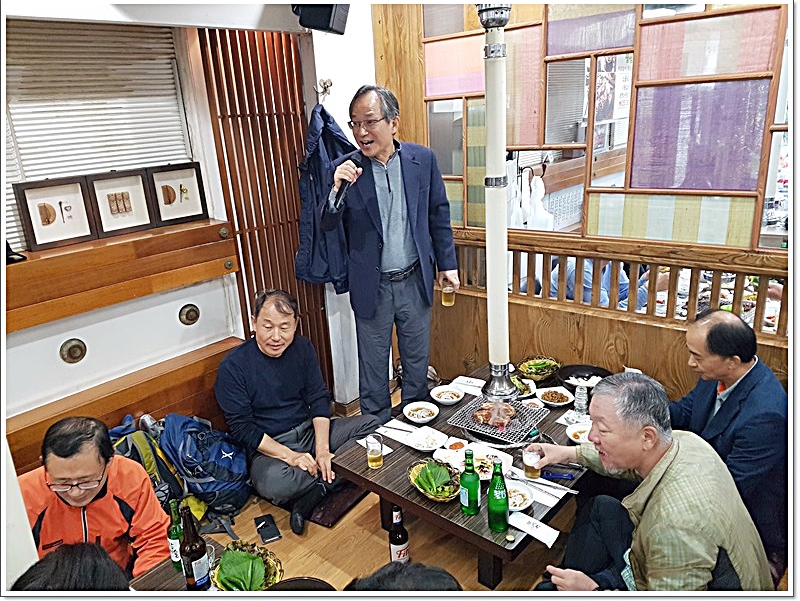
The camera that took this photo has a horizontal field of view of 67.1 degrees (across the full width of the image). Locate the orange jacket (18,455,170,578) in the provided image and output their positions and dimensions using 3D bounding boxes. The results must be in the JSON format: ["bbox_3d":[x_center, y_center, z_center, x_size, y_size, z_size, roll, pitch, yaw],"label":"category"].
[{"bbox_3d":[-0.930,0.660,1.828,0.620,0.820,0.680,-14,20,-30],"label":"orange jacket"}]

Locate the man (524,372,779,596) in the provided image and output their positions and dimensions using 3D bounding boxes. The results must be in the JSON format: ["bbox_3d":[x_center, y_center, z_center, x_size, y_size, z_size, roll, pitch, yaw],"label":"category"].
[{"bbox_3d":[0.595,0.635,1.569,0.740,0.880,0.610,6,19,27],"label":"man"}]

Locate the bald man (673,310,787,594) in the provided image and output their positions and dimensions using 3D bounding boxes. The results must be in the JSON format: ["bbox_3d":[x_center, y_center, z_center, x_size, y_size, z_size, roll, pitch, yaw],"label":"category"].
[{"bbox_3d":[1.096,0.436,2.094,0.760,0.860,0.640,4,19,22],"label":"bald man"}]

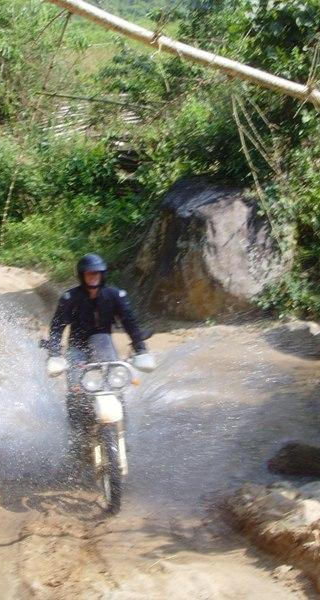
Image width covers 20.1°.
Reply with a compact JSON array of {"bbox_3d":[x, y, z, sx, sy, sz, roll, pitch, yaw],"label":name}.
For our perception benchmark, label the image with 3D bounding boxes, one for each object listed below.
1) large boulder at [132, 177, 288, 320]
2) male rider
[{"bbox_3d":[0.770,-0.817,13.438,2.050,2.070,1.700,2,9,15],"label":"large boulder"},{"bbox_3d":[-0.470,0.312,6.884,0.750,1.330,0.780,-2,9,-10],"label":"male rider"}]

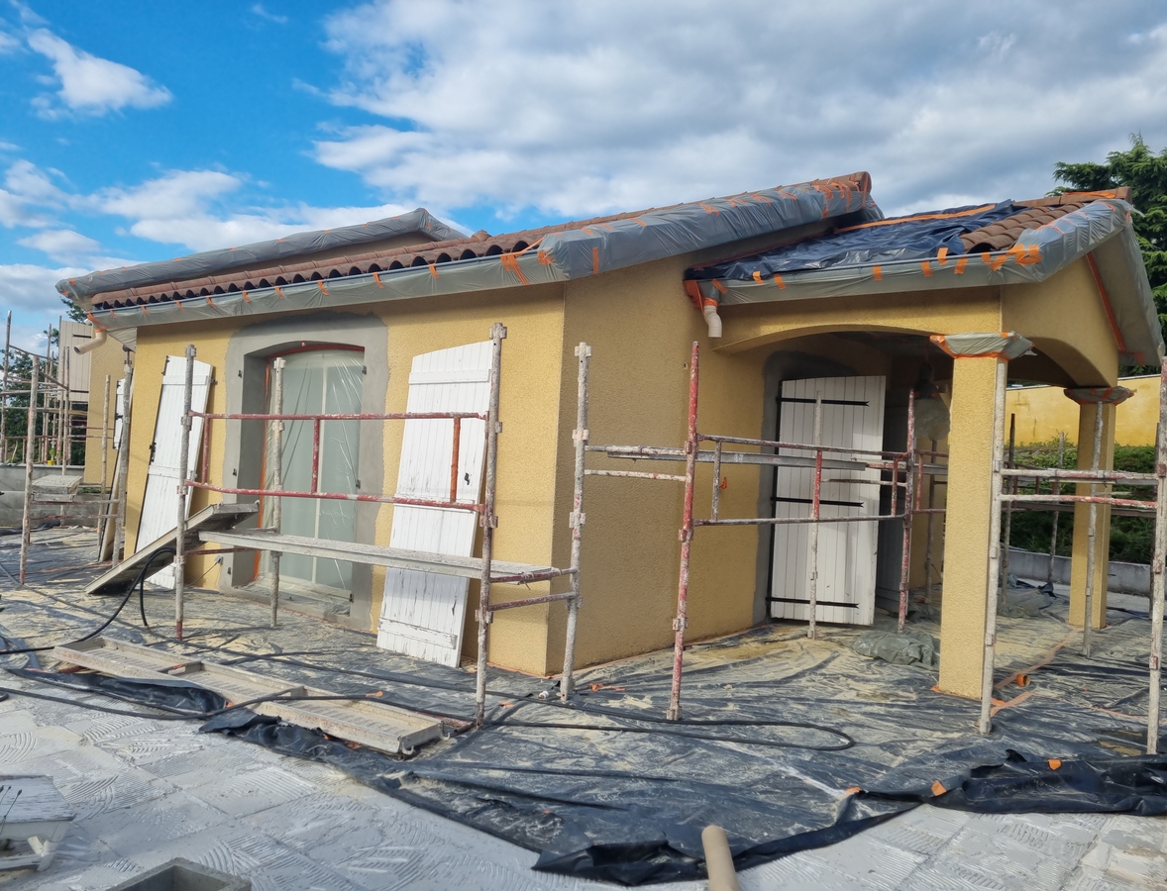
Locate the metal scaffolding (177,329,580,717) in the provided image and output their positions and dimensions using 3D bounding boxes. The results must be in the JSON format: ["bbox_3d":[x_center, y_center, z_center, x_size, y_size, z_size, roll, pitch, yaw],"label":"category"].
[{"bbox_3d":[-1.434,0.393,5.851,2.911,2.134,0.820,3,0,36],"label":"metal scaffolding"}]

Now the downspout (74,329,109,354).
[{"bbox_3d":[-5.235,-1.103,9.502,0.110,0.260,0.300,3,0,39],"label":"downspout"}]

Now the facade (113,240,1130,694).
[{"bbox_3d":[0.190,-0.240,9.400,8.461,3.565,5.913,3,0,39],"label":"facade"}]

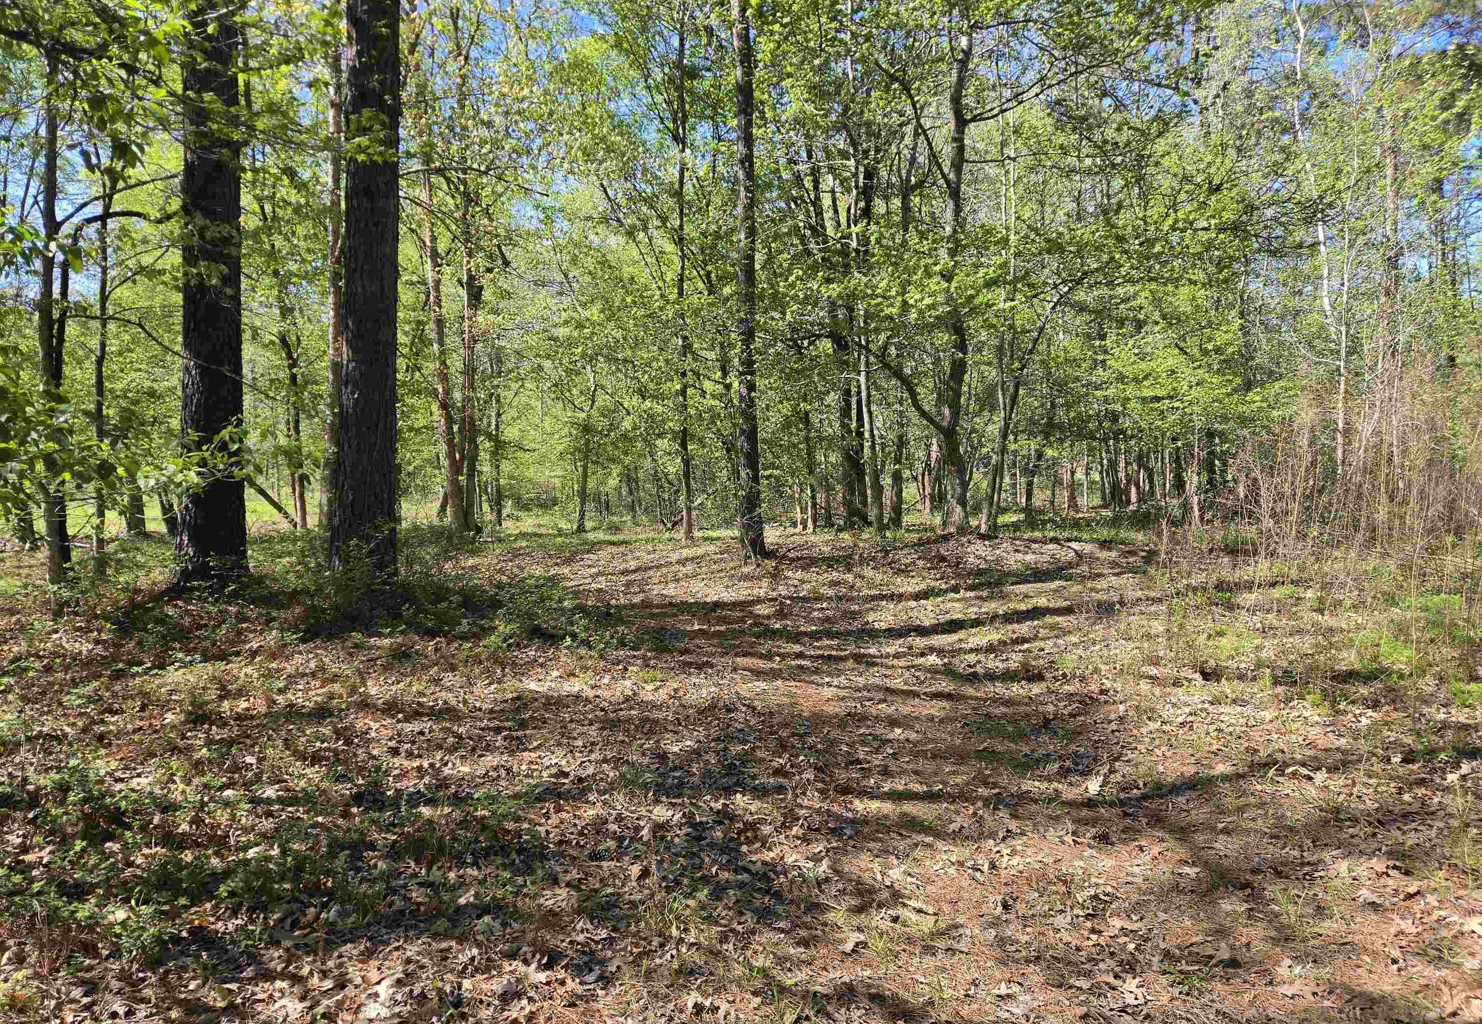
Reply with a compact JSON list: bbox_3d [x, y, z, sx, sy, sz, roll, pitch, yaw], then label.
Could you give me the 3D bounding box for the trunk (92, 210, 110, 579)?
[{"bbox_3d":[-8.109,-1.492,12.500,0.160,4.700,0.160,1,0,0],"label":"trunk"}]

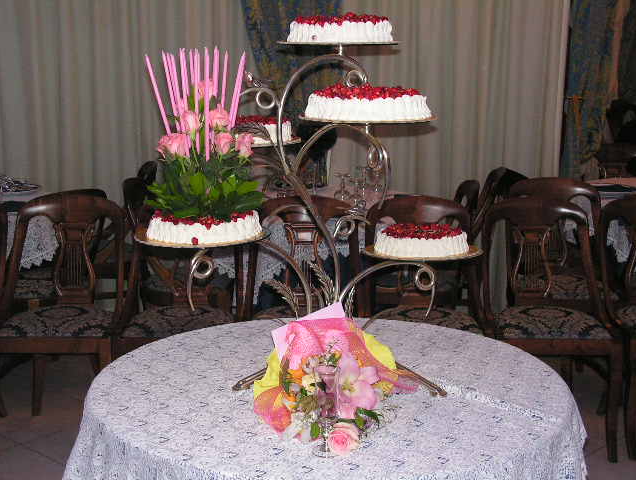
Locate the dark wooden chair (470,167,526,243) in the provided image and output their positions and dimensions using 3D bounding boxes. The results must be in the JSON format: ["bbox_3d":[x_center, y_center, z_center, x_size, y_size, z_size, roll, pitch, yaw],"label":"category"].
[{"bbox_3d":[0.750,0.126,4.778,0.540,0.920,0.480,-5,11,-25],"label":"dark wooden chair"}]

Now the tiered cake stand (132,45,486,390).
[{"bbox_3d":[0.000,-0.099,2.392,0.780,0.770,0.730,0,12,0],"label":"tiered cake stand"}]

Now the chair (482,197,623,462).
[{"bbox_3d":[0.858,0.320,3.753,0.475,0.915,0.520,1,12,3],"label":"chair"}]

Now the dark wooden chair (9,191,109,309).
[{"bbox_3d":[-0.970,0.312,3.744,0.480,0.920,0.540,0,10,0],"label":"dark wooden chair"}]

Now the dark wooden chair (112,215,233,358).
[{"bbox_3d":[-0.512,0.320,3.753,0.475,0.915,0.520,0,12,0],"label":"dark wooden chair"}]

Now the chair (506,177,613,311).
[{"bbox_3d":[1.060,0.218,4.266,0.480,0.920,0.540,0,10,0],"label":"chair"}]

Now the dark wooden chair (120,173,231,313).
[{"bbox_3d":[-0.600,0.183,4.463,0.540,0.920,0.480,3,11,14],"label":"dark wooden chair"}]

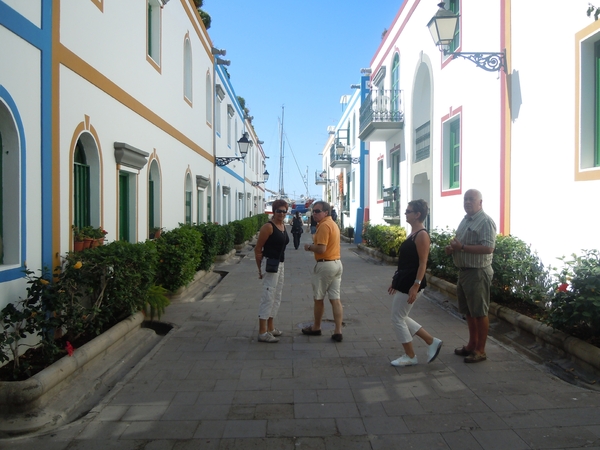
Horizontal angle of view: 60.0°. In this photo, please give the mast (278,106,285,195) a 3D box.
[{"bbox_3d":[-3.273,-13.004,92.000,0.350,15.900,0.350,0,1,-1],"label":"mast"}]

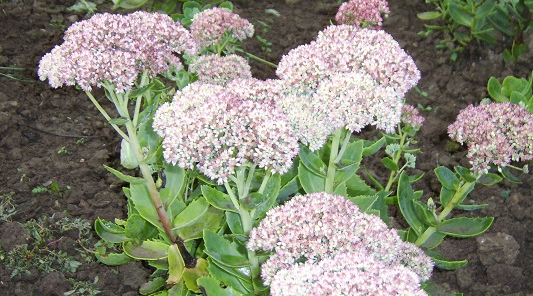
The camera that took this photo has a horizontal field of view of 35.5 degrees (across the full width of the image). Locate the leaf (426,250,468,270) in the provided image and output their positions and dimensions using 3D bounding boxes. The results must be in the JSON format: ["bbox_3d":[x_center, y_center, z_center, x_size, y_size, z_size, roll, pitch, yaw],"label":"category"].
[{"bbox_3d":[0.254,0.155,1.180,0.070,0.015,0.026,16,38,0],"label":"leaf"}]

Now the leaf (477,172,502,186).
[{"bbox_3d":[0.316,0.045,1.180,0.039,0.009,0.019,-7,37,0],"label":"leaf"}]

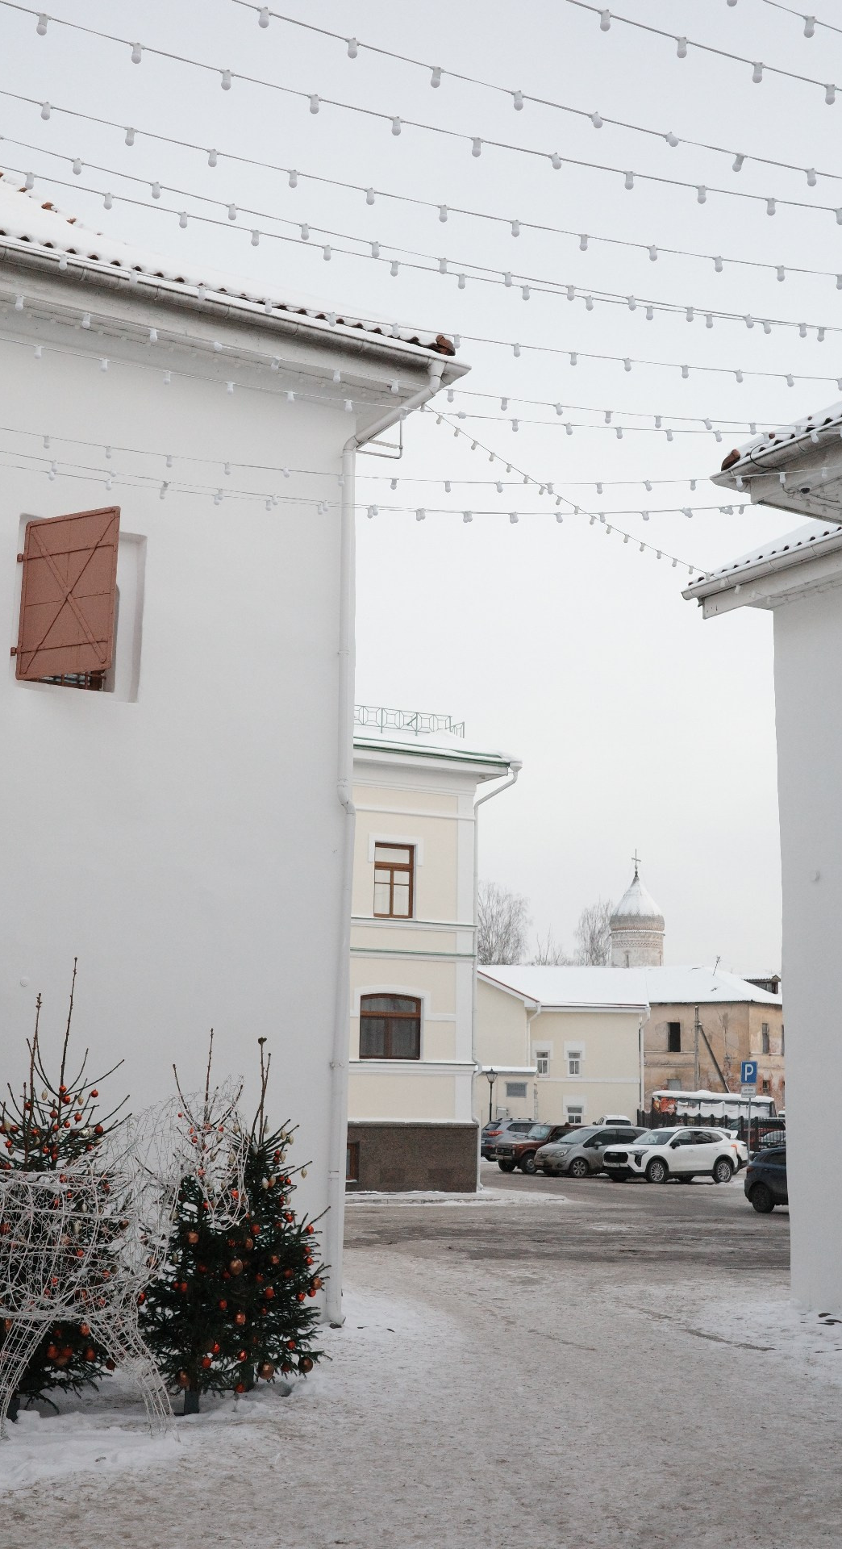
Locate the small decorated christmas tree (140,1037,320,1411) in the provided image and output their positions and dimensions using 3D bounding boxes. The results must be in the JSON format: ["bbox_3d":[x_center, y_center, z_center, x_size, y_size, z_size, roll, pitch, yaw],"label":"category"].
[{"bbox_3d":[-1.073,2.629,10.168,1.040,2.080,1.000,2,-11,-6],"label":"small decorated christmas tree"}]

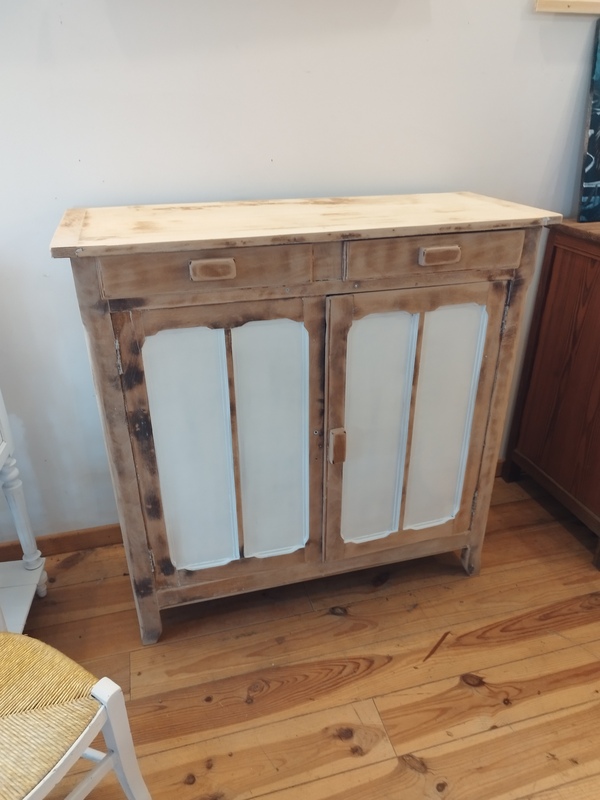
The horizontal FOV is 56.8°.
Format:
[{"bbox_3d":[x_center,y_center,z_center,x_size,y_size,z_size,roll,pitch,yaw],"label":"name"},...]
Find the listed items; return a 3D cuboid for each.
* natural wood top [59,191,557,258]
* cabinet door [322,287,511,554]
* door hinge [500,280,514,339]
[{"bbox_3d":[0.015,-0.410,1.254,1.040,0.022,0.391,-7,28,-13],"label":"natural wood top"},{"bbox_3d":[0.269,0.077,1.377,0.434,0.730,0.026,-7,28,-13],"label":"cabinet door"},{"bbox_3d":[0.480,-0.213,1.287,0.015,0.128,0.014,-7,28,-13],"label":"door hinge"}]

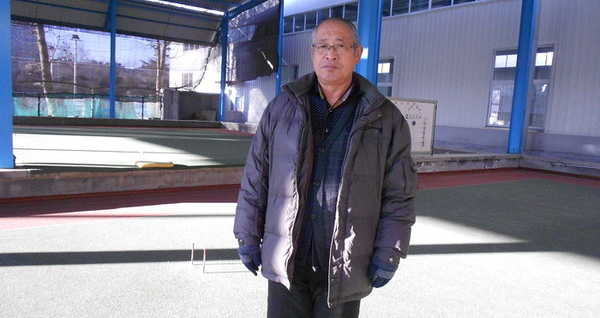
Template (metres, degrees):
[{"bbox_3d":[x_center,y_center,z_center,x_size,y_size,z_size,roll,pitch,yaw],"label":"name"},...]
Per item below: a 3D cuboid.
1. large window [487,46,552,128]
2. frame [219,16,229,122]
[{"bbox_3d":[8.758,-2.822,18.051,0.120,3.204,2.394,-2,8,-37],"label":"large window"},{"bbox_3d":[-4.877,-5.803,28.924,0.250,6.680,0.300,-2,8,-37],"label":"frame"}]

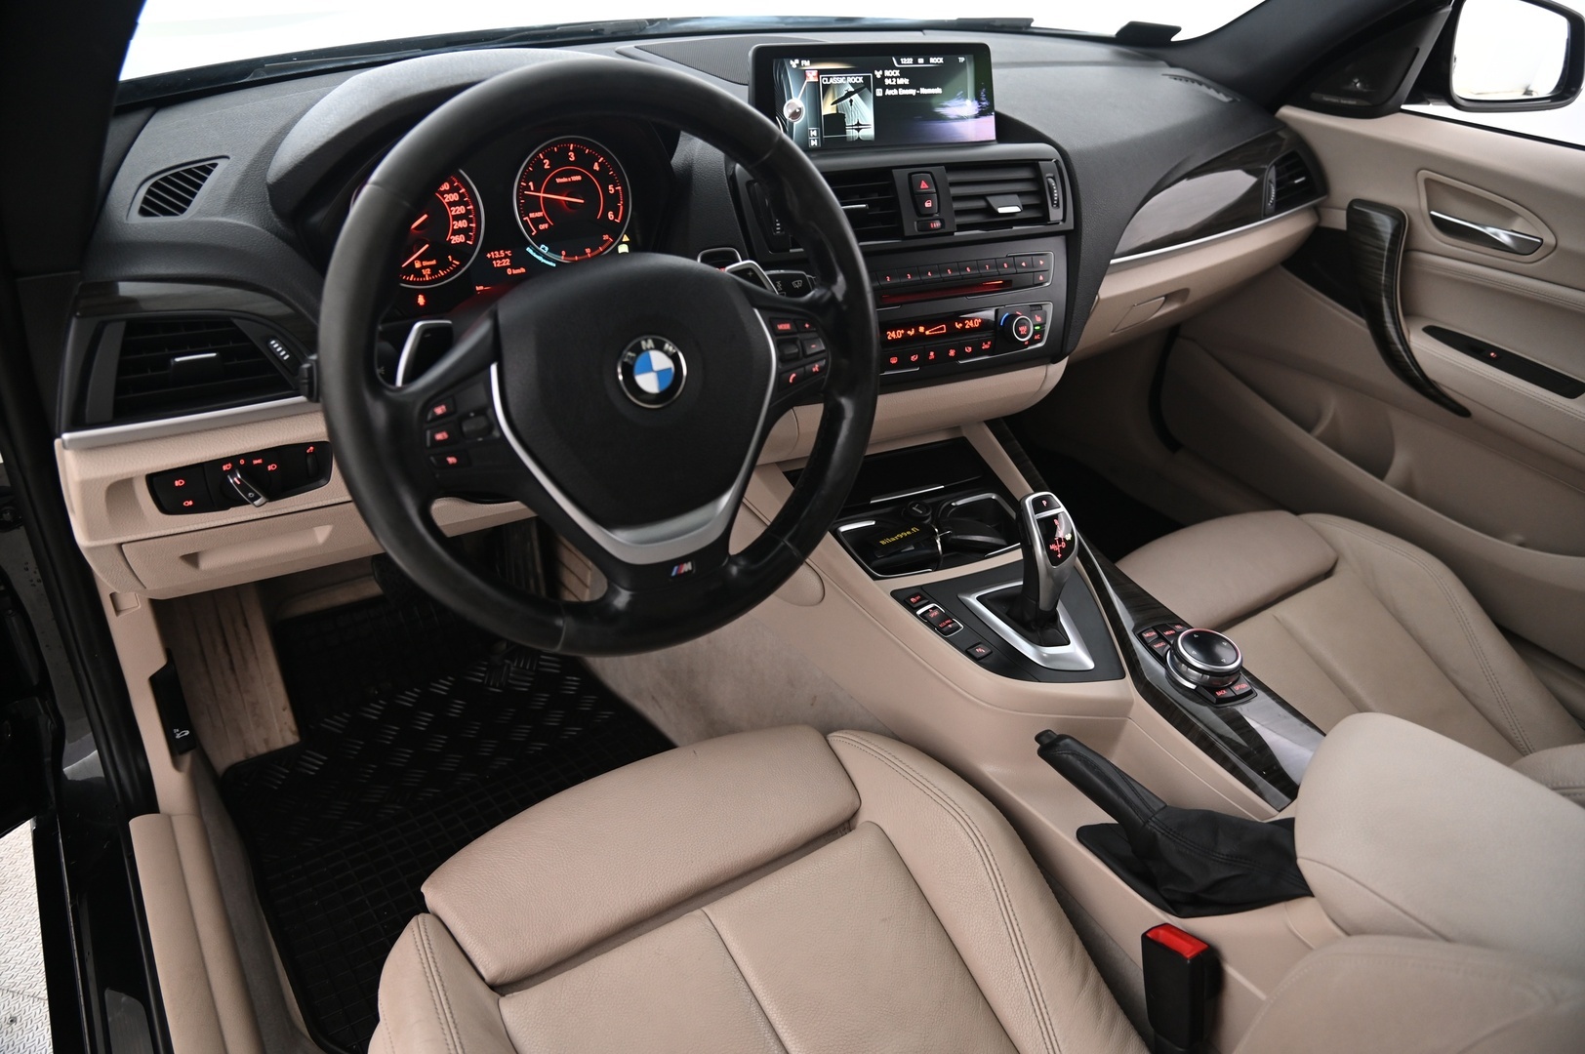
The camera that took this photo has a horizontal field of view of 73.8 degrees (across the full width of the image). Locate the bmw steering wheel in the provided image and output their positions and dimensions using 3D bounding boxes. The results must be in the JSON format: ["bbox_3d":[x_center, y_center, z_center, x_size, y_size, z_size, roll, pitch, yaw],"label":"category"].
[{"bbox_3d":[-0.109,-0.104,0.692,0.374,0.374,0.090,-18,18,-29],"label":"bmw steering wheel"}]

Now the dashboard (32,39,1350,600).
[{"bbox_3d":[0.016,-0.329,1.086,1.370,0.360,0.480,-18,37,-29],"label":"dashboard"}]

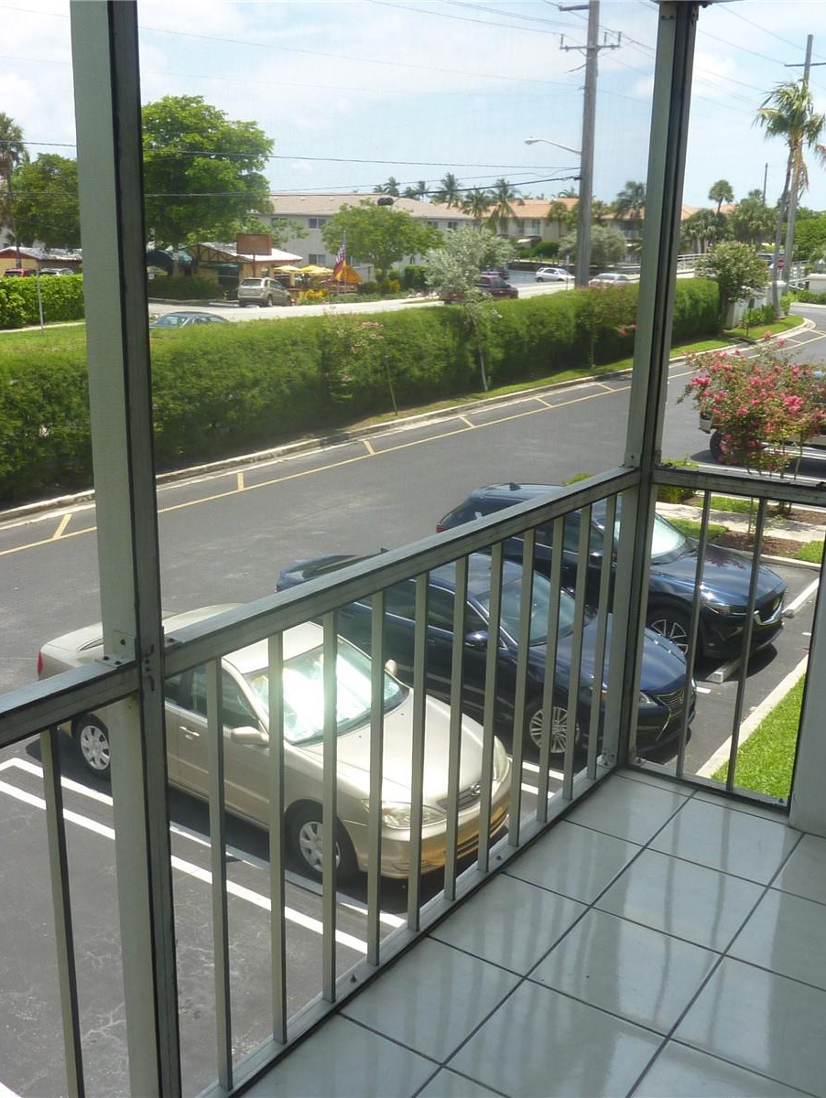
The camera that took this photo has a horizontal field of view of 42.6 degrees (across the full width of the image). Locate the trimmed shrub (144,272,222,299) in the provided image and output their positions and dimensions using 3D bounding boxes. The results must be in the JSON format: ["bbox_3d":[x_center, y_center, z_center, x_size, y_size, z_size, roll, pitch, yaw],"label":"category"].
[{"bbox_3d":[-14.891,-17.093,69.000,6.500,1.800,1.600,14,21,39],"label":"trimmed shrub"}]

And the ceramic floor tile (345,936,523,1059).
[{"bbox_3d":[0.041,0.951,2.254,0.282,0.010,0.317,11,19,34],"label":"ceramic floor tile"}]

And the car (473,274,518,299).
[{"bbox_3d":[4.192,-15.292,62.000,1.850,1.680,4.700,13,20,35],"label":"car"}]

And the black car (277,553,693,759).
[{"bbox_3d":[0.701,0.945,11.747,4.900,1.460,1.850,12,19,34],"label":"black car"}]

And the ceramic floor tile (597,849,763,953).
[{"bbox_3d":[0.660,0.862,2.607,0.319,0.010,0.319,12,18,33],"label":"ceramic floor tile"}]

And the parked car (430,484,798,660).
[{"bbox_3d":[2.586,0.193,14.169,4.570,1.690,1.880,12,19,34],"label":"parked car"}]

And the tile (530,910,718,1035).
[{"bbox_3d":[0.473,0.930,2.345,0.319,0.010,0.319,12,18,33],"label":"tile"}]

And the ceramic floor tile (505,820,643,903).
[{"bbox_3d":[0.408,0.790,2.666,0.245,0.010,0.310,10,18,34],"label":"ceramic floor tile"}]

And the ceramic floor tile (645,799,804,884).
[{"bbox_3d":[0.842,0.788,2.841,0.317,0.010,0.317,11,19,34],"label":"ceramic floor tile"}]

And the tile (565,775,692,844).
[{"bbox_3d":[0.615,0.746,3.020,0.238,0.010,0.319,12,18,33],"label":"tile"}]

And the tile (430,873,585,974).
[{"bbox_3d":[0.233,0.883,2.496,0.247,0.010,0.319,12,18,33],"label":"tile"}]

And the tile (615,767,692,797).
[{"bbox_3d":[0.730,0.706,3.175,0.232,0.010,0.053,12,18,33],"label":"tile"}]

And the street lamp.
[{"bbox_3d":[5.213,-10.910,39.505,2.800,8.530,0.450,12,19,34],"label":"street lamp"}]

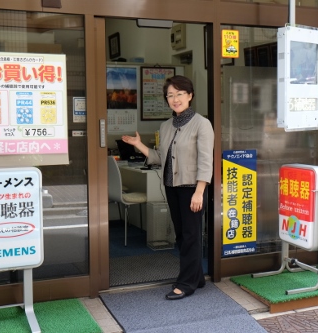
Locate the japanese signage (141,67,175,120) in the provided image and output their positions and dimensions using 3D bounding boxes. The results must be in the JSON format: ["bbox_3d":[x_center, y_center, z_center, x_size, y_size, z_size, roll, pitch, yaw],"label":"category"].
[{"bbox_3d":[-0.006,-0.853,6.250,0.442,0.624,0.025,-2,4,-21],"label":"japanese signage"}]

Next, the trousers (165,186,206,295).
[{"bbox_3d":[0.197,0.482,3.839,0.300,0.830,0.260,2,4,38],"label":"trousers"}]

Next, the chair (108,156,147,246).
[{"bbox_3d":[-0.299,0.333,5.413,0.530,0.860,0.470,-2,4,-21],"label":"chair"}]

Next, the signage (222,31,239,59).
[{"bbox_3d":[0.554,-0.941,4.059,0.149,0.208,0.006,-2,4,-21],"label":"signage"}]

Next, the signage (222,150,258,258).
[{"bbox_3d":[0.638,0.293,4.151,0.300,0.848,0.010,-2,4,-21],"label":"signage"}]

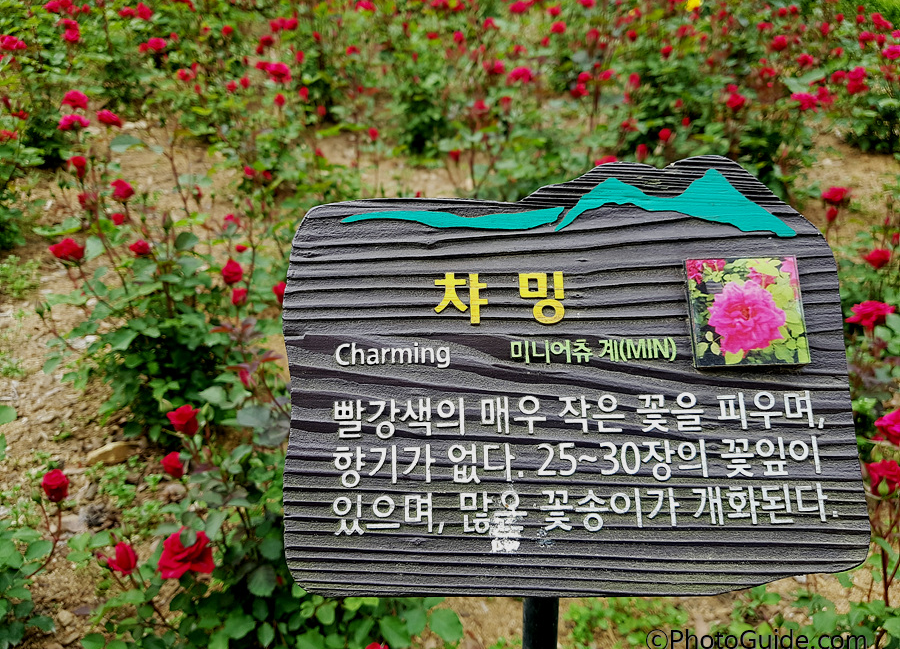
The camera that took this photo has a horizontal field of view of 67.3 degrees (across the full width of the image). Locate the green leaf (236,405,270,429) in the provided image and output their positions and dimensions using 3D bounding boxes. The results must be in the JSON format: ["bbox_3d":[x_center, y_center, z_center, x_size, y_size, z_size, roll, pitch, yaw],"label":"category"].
[{"bbox_3d":[-0.262,0.124,0.900,0.044,0.009,0.035,-4,59,-13],"label":"green leaf"}]

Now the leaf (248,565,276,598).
[{"bbox_3d":[-0.255,0.348,0.920,0.037,0.009,0.044,-1,60,-13],"label":"leaf"}]

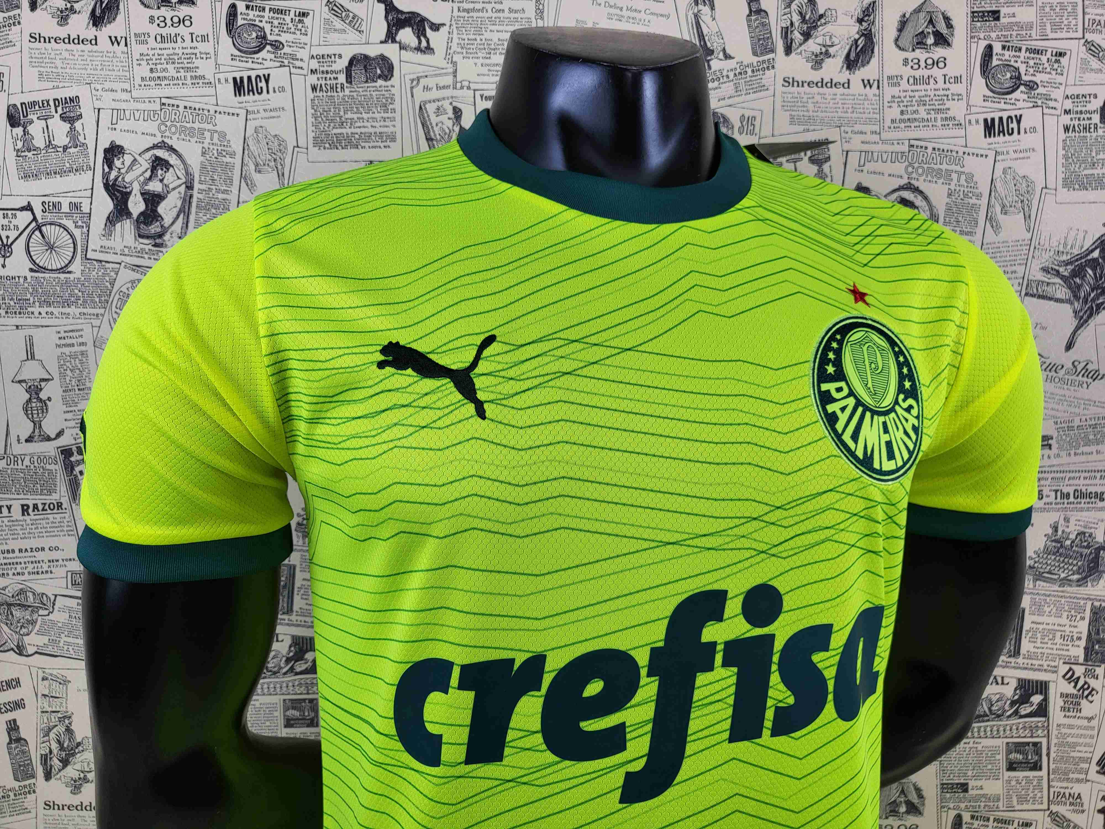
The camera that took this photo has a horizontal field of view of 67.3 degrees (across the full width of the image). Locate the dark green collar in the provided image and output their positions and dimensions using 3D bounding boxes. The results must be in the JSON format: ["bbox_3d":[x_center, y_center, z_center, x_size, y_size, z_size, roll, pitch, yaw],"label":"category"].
[{"bbox_3d":[0.032,-0.149,0.485,0.172,0.097,0.150,1,5,-14],"label":"dark green collar"}]

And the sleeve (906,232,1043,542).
[{"bbox_3d":[0.250,-0.009,0.561,0.115,0.190,0.140,1,5,-14],"label":"sleeve"}]

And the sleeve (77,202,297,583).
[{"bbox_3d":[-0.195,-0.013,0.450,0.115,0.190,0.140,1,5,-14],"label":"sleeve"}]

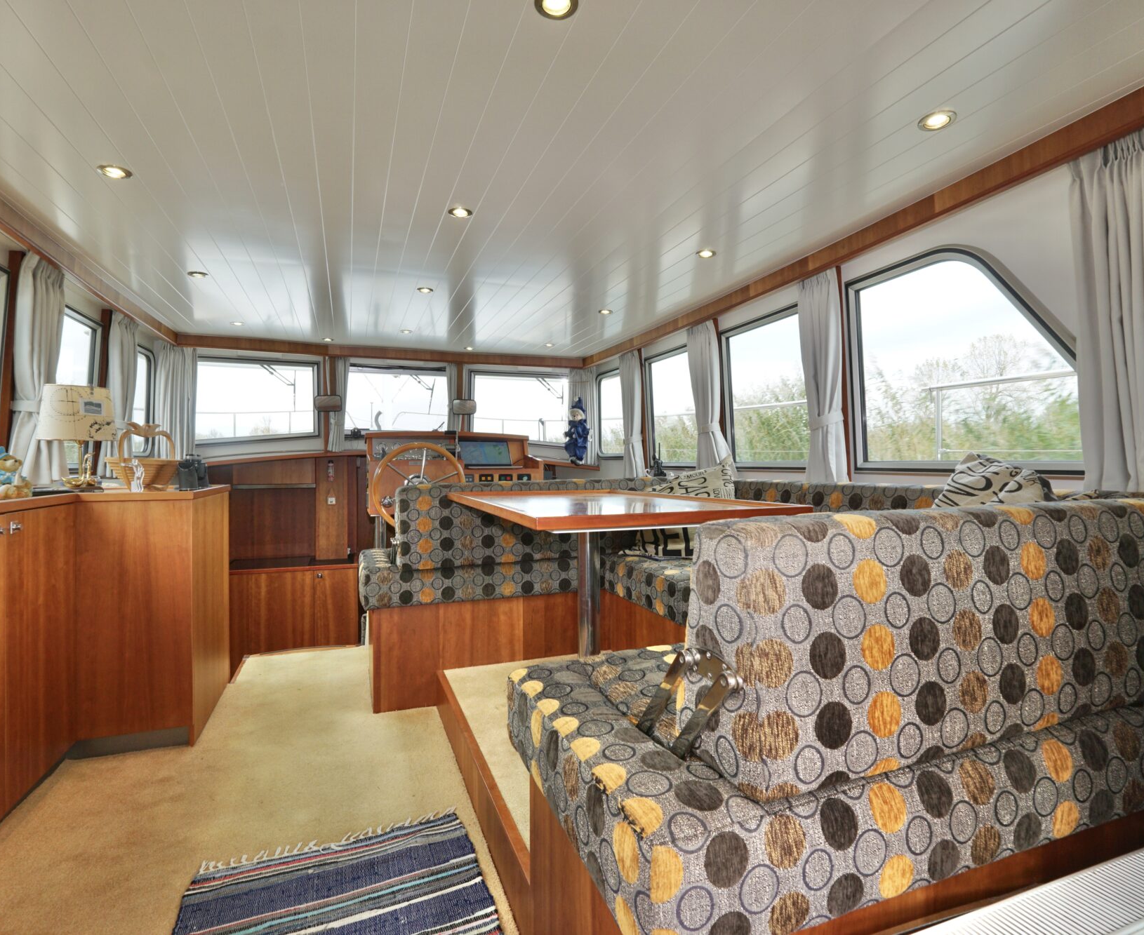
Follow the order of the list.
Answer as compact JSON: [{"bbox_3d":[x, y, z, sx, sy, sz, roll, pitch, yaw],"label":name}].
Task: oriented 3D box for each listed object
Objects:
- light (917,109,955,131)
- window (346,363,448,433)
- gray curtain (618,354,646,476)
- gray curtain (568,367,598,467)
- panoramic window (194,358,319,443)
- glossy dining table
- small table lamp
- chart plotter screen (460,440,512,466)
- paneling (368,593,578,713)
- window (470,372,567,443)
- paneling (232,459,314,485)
[{"bbox_3d":[0.985,-0.944,1.579,0.088,0.030,0.088,0,0,-23],"label":"light"},{"bbox_3d":[-1.409,-0.523,4.760,0.860,0.610,0.050,0,0,-21],"label":"window"},{"bbox_3d":[0.436,-0.379,4.218,0.100,0.930,0.300,0,0,-23],"label":"gray curtain"},{"bbox_3d":[0.102,-0.443,5.141,0.280,0.880,0.120,0,0,-13],"label":"gray curtain"},{"bbox_3d":[-2.342,-0.489,4.361,0.850,0.650,0.050,0,0,-27],"label":"panoramic window"},{"bbox_3d":[0.072,0.485,2.039,0.800,0.745,1.150,0,0,-23],"label":"glossy dining table"},{"bbox_3d":[-1.793,-0.103,2.131,0.230,0.385,0.230,0,0,-23],"label":"small table lamp"},{"bbox_3d":[-0.575,-0.091,3.848,0.320,0.200,0.030,0,-35,-23],"label":"chart plotter screen"},{"bbox_3d":[-0.350,0.783,2.541,0.980,0.415,0.040,0,0,-23],"label":"paneling"},{"bbox_3d":[-0.441,-0.491,5.064,0.890,0.635,0.050,0,0,-17],"label":"window"},{"bbox_3d":[-2.008,0.030,3.951,0.510,0.165,0.030,0,0,-23],"label":"paneling"}]

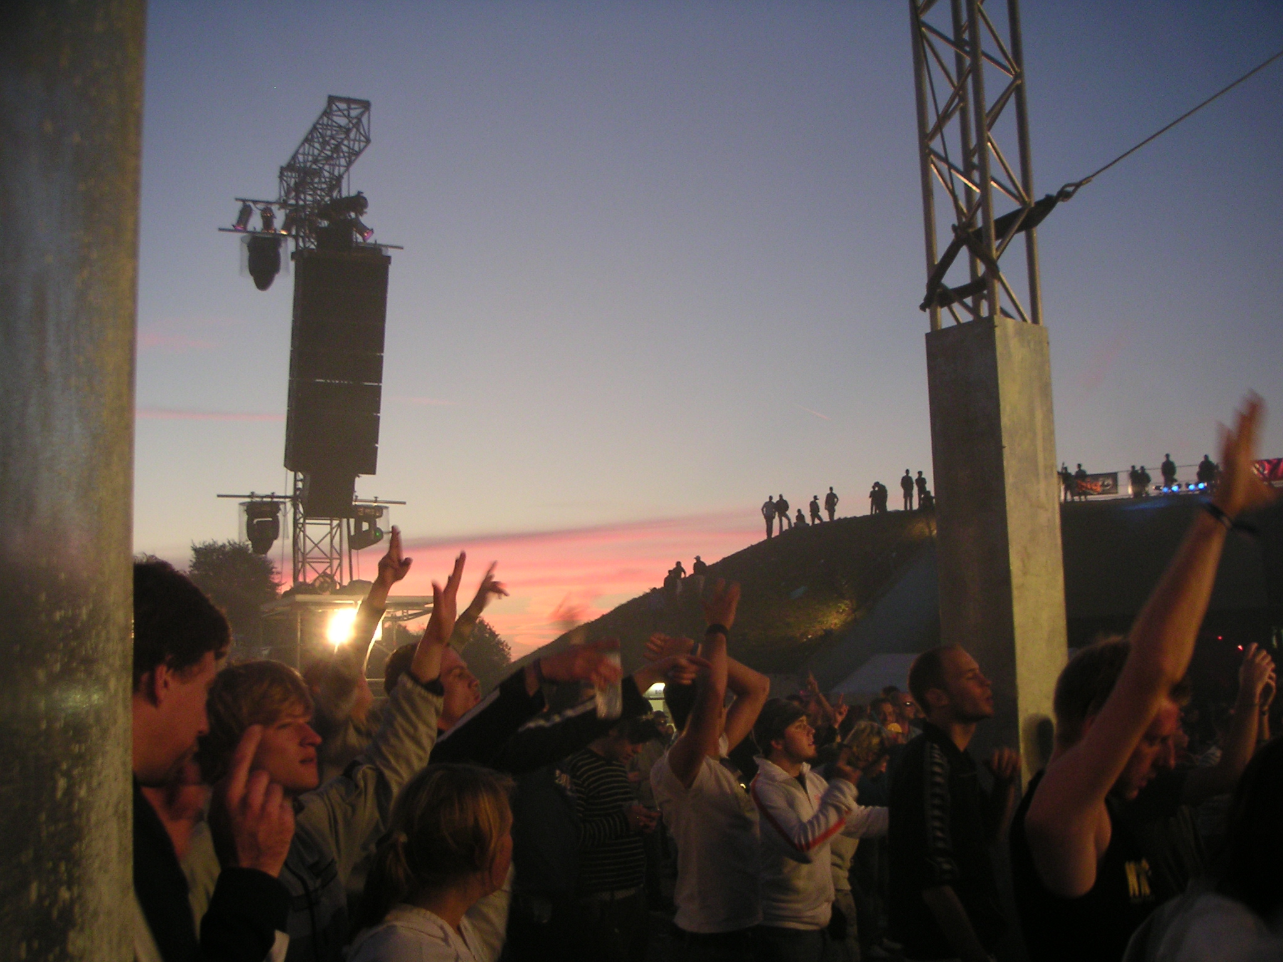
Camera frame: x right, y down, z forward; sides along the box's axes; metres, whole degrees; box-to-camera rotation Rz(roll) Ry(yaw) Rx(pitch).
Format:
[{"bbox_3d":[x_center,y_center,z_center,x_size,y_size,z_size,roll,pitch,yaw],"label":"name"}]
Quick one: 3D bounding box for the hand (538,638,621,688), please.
[{"bbox_3d":[-0.145,0.442,3.400,0.195,0.110,0.100,0,-8,-9],"label":"hand"}]

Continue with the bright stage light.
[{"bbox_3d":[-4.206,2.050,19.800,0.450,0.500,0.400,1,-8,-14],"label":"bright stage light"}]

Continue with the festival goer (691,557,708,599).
[{"bbox_3d":[2.477,4.099,60.000,0.360,1.750,0.520,4,-9,-30],"label":"festival goer"}]

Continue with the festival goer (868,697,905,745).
[{"bbox_3d":[2.242,2.824,12.882,0.380,1.660,0.520,-9,-11,44],"label":"festival goer"}]

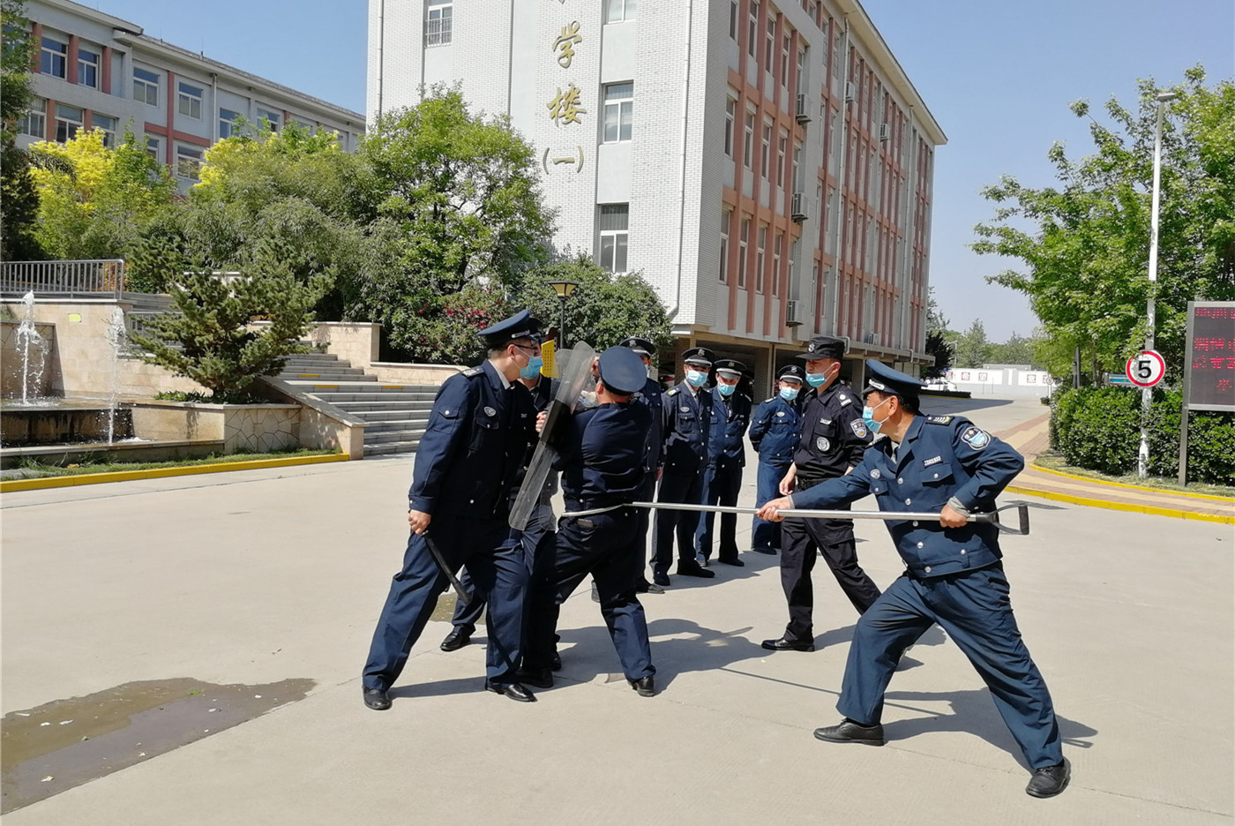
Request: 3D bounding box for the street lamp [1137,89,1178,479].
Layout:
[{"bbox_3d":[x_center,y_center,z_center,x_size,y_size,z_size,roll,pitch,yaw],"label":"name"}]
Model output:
[{"bbox_3d":[8.403,-1.976,14.899,0.360,5.948,0.200,4,3,37],"label":"street lamp"}]

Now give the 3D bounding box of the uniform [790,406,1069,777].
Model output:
[{"bbox_3d":[1.277,0.699,4.007,0.640,1.365,1.020,0,3,-41],"label":"uniform"}]

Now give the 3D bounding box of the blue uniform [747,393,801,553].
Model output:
[{"bbox_3d":[1.450,0.533,8.800,0.530,1.450,0.340,1,3,-14],"label":"blue uniform"}]

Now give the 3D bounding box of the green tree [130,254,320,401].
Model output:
[{"bbox_3d":[-6.383,-1.352,15.600,2.900,2.350,2.700,2,3,0],"label":"green tree"}]

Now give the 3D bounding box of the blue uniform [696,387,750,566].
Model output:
[{"bbox_3d":[0.910,0.485,8.165,0.520,1.420,0.340,2,3,-13],"label":"blue uniform"}]

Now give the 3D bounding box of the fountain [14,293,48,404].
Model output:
[{"bbox_3d":[-9.356,-1.019,15.300,0.560,1.850,0.500,2,3,0],"label":"fountain"}]

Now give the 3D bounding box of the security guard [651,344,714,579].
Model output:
[{"bbox_3d":[0.477,0.382,7.241,0.520,1.760,0.380,1,3,-23],"label":"security guard"}]

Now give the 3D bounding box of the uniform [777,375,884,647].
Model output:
[{"bbox_3d":[1.309,0.569,5.505,0.660,1.496,0.560,1,3,-30],"label":"uniform"}]

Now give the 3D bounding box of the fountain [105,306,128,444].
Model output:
[{"bbox_3d":[-7.181,-0.539,13.800,0.340,2.000,0.340,2,3,0],"label":"fountain"}]

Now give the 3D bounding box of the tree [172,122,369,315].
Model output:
[{"bbox_3d":[-9.080,-4.968,25.500,5.200,5.500,4.600,2,3,0],"label":"tree"}]

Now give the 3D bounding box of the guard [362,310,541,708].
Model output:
[{"bbox_3d":[-0.737,0.430,4.560,0.800,1.827,0.550,3,3,15],"label":"guard"}]

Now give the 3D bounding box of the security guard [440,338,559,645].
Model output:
[{"bbox_3d":[-0.597,0.403,5.164,0.550,1.830,0.620,0,3,-37],"label":"security guard"}]

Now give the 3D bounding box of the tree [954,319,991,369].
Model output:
[{"bbox_3d":[40.545,-6.445,110.000,4.200,8.600,4.200,2,3,0],"label":"tree"}]

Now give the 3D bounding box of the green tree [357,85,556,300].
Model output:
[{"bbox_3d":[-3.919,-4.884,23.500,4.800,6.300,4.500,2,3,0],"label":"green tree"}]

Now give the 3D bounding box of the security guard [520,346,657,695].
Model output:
[{"bbox_3d":[-0.146,0.528,4.950,0.700,1.720,0.620,1,3,-22],"label":"security guard"}]

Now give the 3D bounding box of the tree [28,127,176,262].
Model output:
[{"bbox_3d":[-16.565,-6.567,31.000,4.700,5.400,4.400,2,3,0],"label":"tree"}]

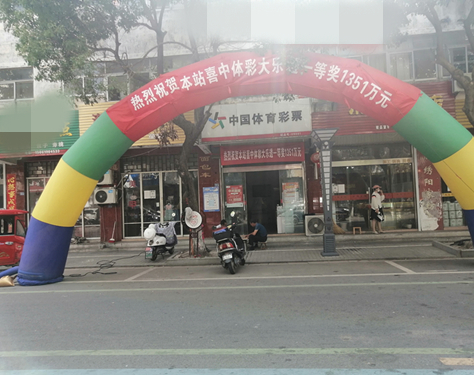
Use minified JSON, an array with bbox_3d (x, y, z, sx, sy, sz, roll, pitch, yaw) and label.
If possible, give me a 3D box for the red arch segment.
[{"bbox_3d":[0.446,-1.932,8.056,6.759,1.952,1.000,-3,-4,5],"label":"red arch segment"}]

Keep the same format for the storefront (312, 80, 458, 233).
[{"bbox_3d":[4.914,-1.020,12.778,4.726,5.047,1.000,-3,-4,5],"label":"storefront"}]

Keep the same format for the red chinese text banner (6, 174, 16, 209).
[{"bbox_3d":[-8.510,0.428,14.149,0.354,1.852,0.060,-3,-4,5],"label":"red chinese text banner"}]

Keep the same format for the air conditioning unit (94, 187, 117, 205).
[{"bbox_3d":[-4.604,0.332,13.437,0.830,0.570,0.320,-3,-4,5],"label":"air conditioning unit"}]

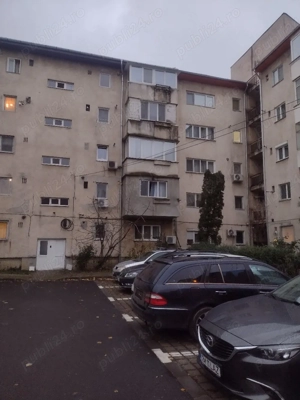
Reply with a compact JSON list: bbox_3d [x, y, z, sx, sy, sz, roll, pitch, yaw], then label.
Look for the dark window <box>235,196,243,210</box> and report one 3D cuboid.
[{"bbox_3d":[6.994,0.248,24.504,0.722,1.000,0.150,3,-8,-17],"label":"dark window"}]

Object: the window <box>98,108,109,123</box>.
[{"bbox_3d":[-3.246,-5.973,22.099,0.750,1.070,0.150,3,-8,-17],"label":"window"}]

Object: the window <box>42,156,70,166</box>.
[{"bbox_3d":[-6.315,-2.570,21.081,1.776,0.554,0.150,3,-9,-18],"label":"window"}]

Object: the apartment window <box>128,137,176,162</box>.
[{"bbox_3d":[0.228,-3.427,21.462,3.403,1.390,0.200,3,-8,-17],"label":"apartment window"}]

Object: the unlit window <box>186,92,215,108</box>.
[{"bbox_3d":[4.135,-8.041,25.278,2.515,1.086,0.150,3,-9,-18],"label":"unlit window"}]

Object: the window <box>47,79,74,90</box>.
[{"bbox_3d":[-6.204,-7.983,21.876,1.735,0.596,0.150,3,-9,-18],"label":"window"}]

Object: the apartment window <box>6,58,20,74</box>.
[{"bbox_3d":[-8.998,-8.886,20.605,0.820,1.003,0.150,3,-8,-18],"label":"apartment window"}]

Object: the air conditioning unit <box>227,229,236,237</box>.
[{"bbox_3d":[6.188,2.494,23.746,0.770,0.560,0.300,3,-8,-18],"label":"air conditioning unit"}]

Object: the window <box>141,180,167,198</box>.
[{"bbox_3d":[0.287,-0.710,21.621,1.958,1.152,0.150,3,-9,-18],"label":"window"}]

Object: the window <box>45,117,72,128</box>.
[{"bbox_3d":[-6.161,-5.191,21.079,1.715,0.594,0.150,3,-8,-17],"label":"window"}]

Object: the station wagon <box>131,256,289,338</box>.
[{"bbox_3d":[2.090,1.985,7.020,4.830,1.500,1.840,3,-8,-16],"label":"station wagon"}]

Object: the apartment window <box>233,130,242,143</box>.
[{"bbox_3d":[7.096,-5.100,25.271,0.761,0.940,0.150,3,-8,-17],"label":"apartment window"}]

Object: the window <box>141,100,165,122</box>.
[{"bbox_3d":[0.246,-6.313,22.393,1.905,1.409,0.150,3,-9,-18],"label":"window"}]

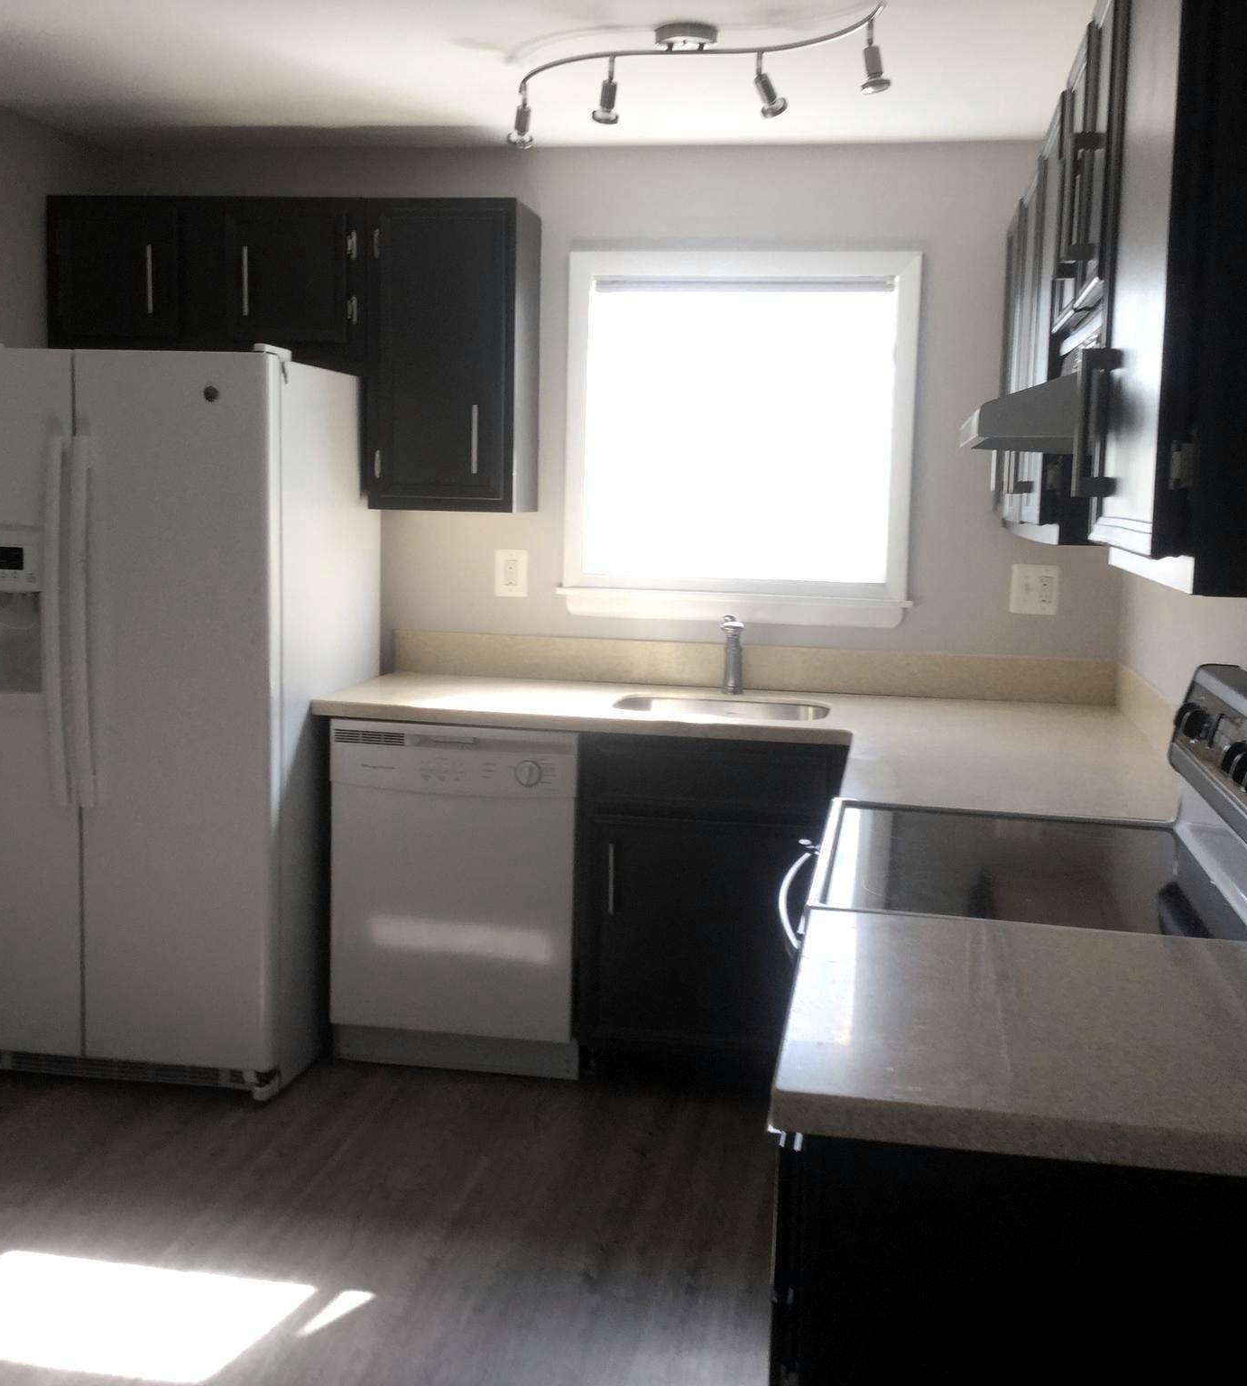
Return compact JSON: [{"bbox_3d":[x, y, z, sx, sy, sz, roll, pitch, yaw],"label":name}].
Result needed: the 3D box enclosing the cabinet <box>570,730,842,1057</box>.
[{"bbox_3d":[0.247,0.476,4.141,0.625,0.850,0.610,3,8,9],"label":"cabinet"}]

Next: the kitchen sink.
[{"bbox_3d":[0.236,0.129,3.991,0.530,0.180,0.370,3,8,9],"label":"kitchen sink"}]

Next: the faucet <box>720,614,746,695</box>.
[{"bbox_3d":[0.271,-0.092,4.146,0.060,0.210,0.200,3,8,9],"label":"faucet"}]

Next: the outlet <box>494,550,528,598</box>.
[{"bbox_3d":[-0.298,-0.319,4.436,0.080,0.121,0.010,3,8,9],"label":"outlet"}]

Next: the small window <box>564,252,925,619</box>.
[{"bbox_3d":[0.300,-0.664,4.304,0.910,0.940,0.090,3,8,9],"label":"small window"}]

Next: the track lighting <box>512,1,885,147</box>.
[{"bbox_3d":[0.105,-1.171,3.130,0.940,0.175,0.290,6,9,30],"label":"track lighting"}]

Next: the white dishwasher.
[{"bbox_3d":[-0.360,0.470,4.239,0.600,0.865,0.610,3,8,9],"label":"white dishwasher"}]

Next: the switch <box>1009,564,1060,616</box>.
[{"bbox_3d":[1.047,-0.262,4.211,0.116,0.121,0.010,3,8,9],"label":"switch"}]

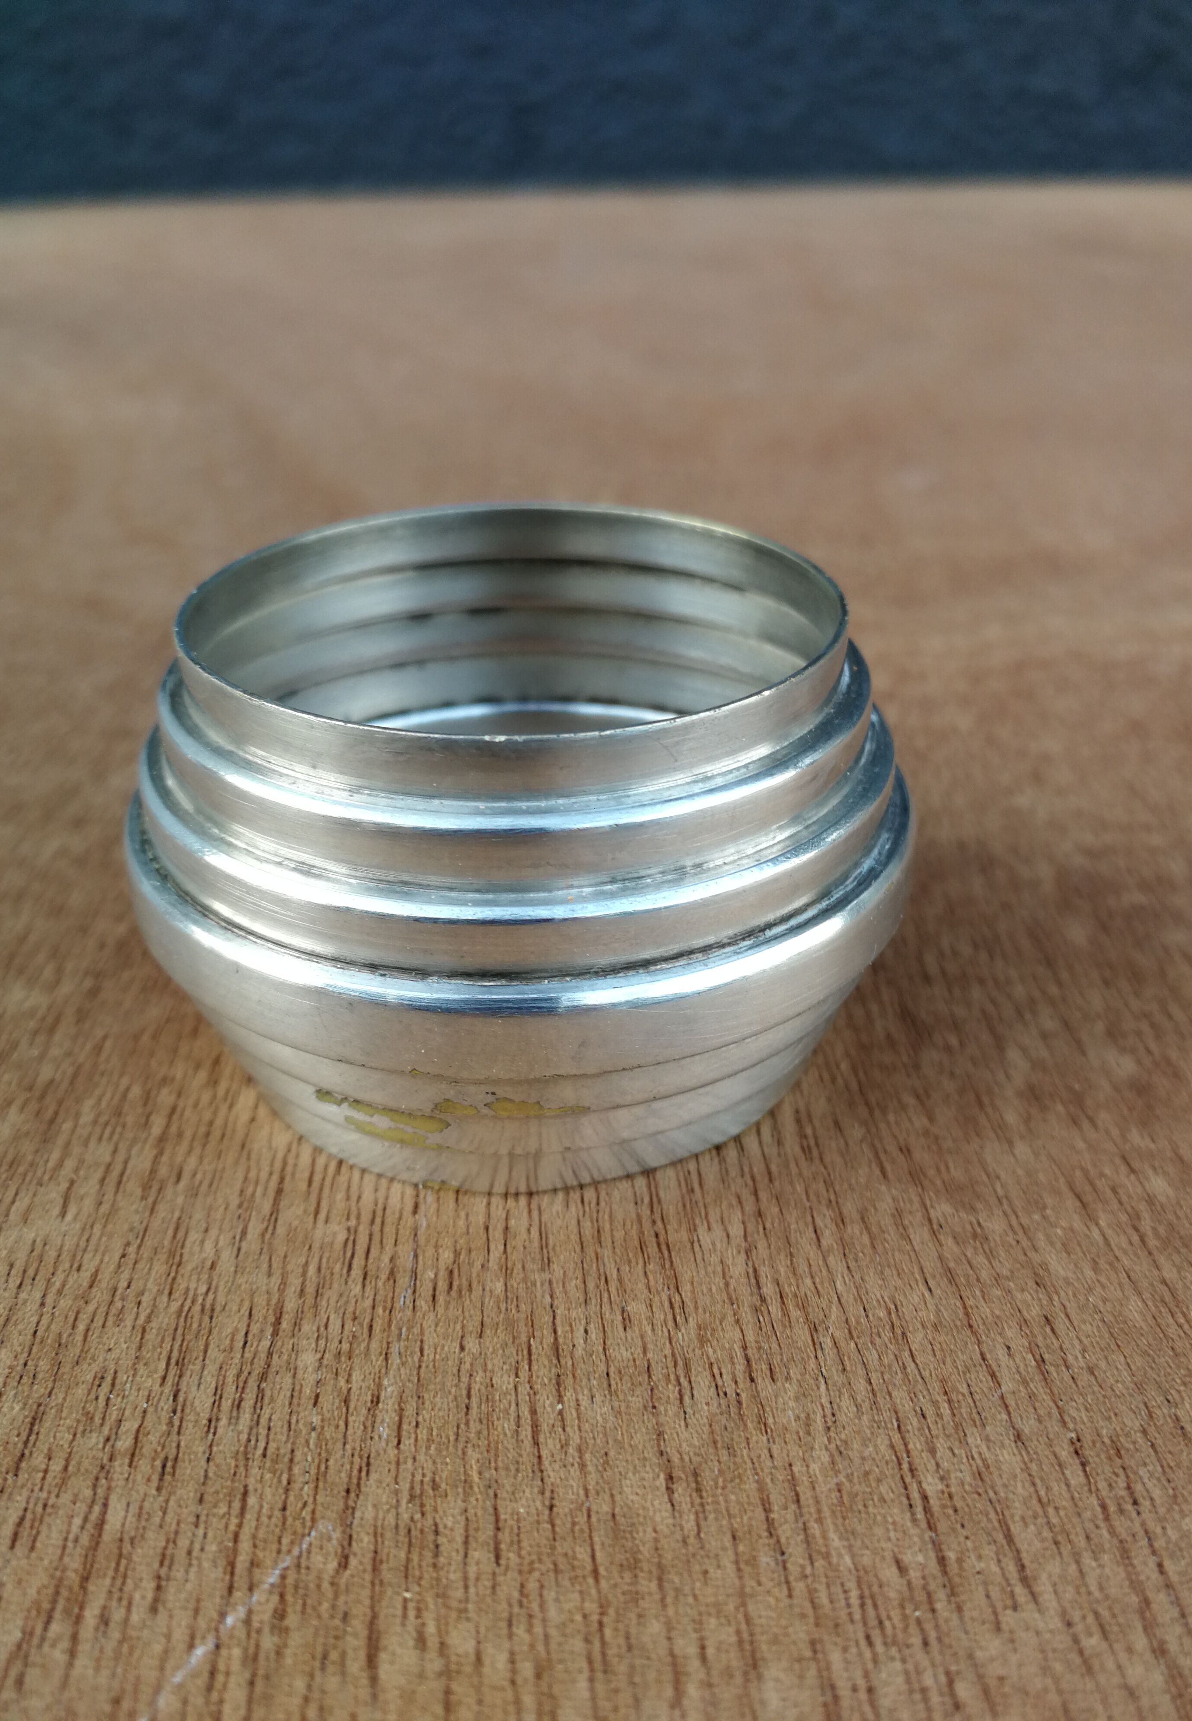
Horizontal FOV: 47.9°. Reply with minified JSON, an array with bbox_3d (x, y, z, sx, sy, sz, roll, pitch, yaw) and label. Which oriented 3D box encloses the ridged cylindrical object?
[{"bbox_3d":[-0.006,-0.005,0.123,0.070,0.040,0.070,0,31,0],"label":"ridged cylindrical object"}]

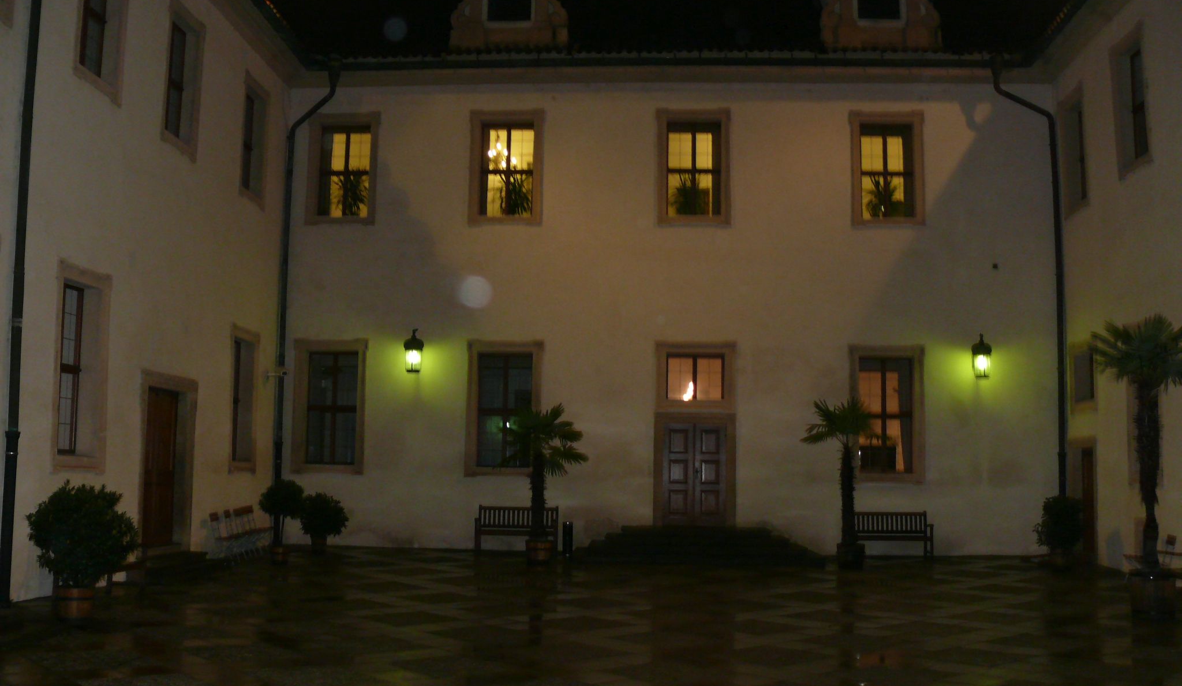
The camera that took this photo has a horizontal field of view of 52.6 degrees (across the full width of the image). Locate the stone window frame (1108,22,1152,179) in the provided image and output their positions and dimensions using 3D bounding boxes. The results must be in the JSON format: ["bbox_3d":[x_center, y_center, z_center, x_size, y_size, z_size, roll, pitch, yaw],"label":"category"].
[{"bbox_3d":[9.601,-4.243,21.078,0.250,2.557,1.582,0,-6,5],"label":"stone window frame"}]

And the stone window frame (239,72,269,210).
[{"bbox_3d":[-6.514,-3.839,22.946,0.250,2.384,1.396,0,-6,2],"label":"stone window frame"}]

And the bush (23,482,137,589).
[{"bbox_3d":[-5.144,1.944,12.093,1.131,1.075,1.103,0,-6,3],"label":"bush"}]

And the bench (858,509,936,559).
[{"bbox_3d":[5.385,3.492,21.669,1.530,0.870,0.600,0,-6,3],"label":"bench"}]

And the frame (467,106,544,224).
[{"bbox_3d":[-1.730,-3.590,24.726,1.530,2.384,0.250,0,-6,3],"label":"frame"}]

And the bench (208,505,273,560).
[{"bbox_3d":[-5.864,3.239,20.490,0.600,0.840,3.000,0,-6,3],"label":"bench"}]

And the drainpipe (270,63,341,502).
[{"bbox_3d":[-5.538,-0.909,23.307,1.080,9.620,0.470,0,-6,3],"label":"drainpipe"}]

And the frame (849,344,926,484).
[{"bbox_3d":[5.901,1.375,23.843,1.482,2.727,0.250,0,-6,3],"label":"frame"}]

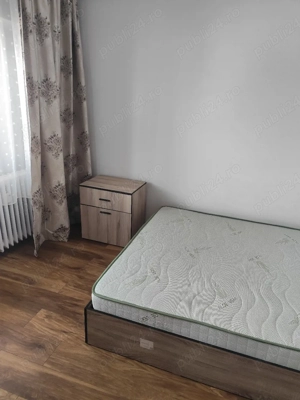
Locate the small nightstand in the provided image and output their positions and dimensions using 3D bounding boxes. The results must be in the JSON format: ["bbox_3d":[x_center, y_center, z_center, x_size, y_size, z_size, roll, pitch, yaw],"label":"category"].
[{"bbox_3d":[-0.355,0.112,2.644,0.528,0.570,0.375,9,21,17],"label":"small nightstand"}]

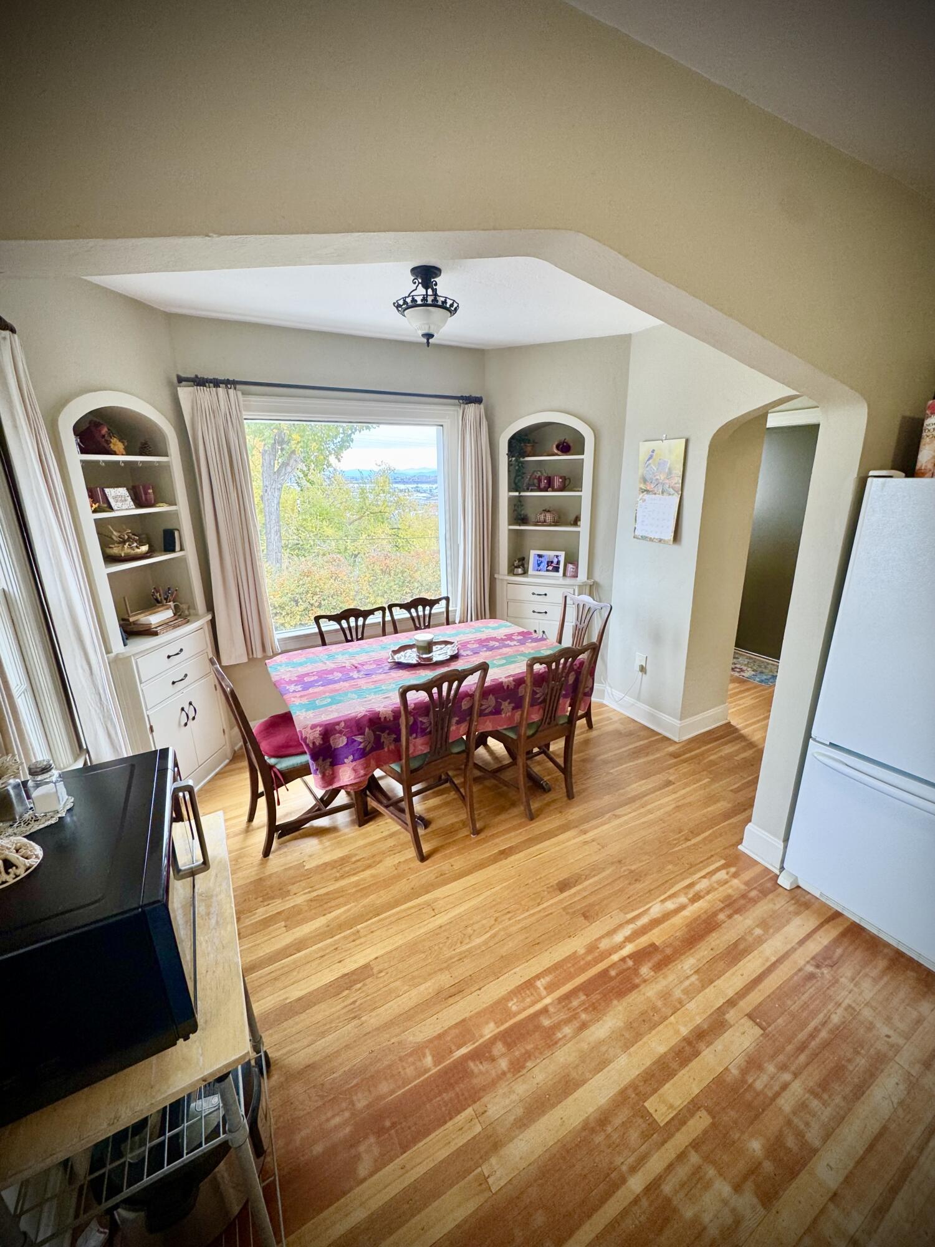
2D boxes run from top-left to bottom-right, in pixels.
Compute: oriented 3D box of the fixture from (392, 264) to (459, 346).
[{"bbox_3d":[-0.173,-1.353,2.180,0.286,0.278,0.286,-1,17,0],"label":"fixture"}]

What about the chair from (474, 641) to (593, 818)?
[{"bbox_3d":[0.332,0.500,2.728,0.475,0.910,0.520,-12,20,-31],"label":"chair"}]

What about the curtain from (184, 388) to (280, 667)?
[{"bbox_3d":[-1.339,-0.515,2.884,0.375,1.540,0.130,-11,20,-28],"label":"curtain"}]

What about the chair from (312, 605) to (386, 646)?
[{"bbox_3d":[-0.575,0.414,2.993,0.480,0.917,0.520,-11,20,-28],"label":"chair"}]

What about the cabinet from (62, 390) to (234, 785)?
[{"bbox_3d":[-1.730,-0.078,2.691,0.410,2.111,0.700,2,17,9],"label":"cabinet"}]

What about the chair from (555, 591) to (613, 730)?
[{"bbox_3d":[0.590,0.302,3.364,0.520,0.910,0.475,-12,20,-31],"label":"chair"}]

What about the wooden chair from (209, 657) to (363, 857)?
[{"bbox_3d":[-0.879,0.594,2.492,0.520,0.910,0.475,-13,20,-33],"label":"wooden chair"}]

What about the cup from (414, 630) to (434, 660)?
[{"bbox_3d":[-0.228,0.128,2.698,0.103,0.122,0.103,-1,17,0],"label":"cup"}]

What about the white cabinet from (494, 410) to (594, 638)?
[{"bbox_3d":[0.601,-0.529,3.873,0.730,2.010,0.360,4,18,15],"label":"white cabinet"}]

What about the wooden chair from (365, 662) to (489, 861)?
[{"bbox_3d":[-0.208,0.582,2.430,0.476,0.917,0.520,-12,20,-31],"label":"wooden chair"}]

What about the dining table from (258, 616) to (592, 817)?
[{"bbox_3d":[-0.224,0.535,2.868,1.570,0.750,0.970,-10,19,-27],"label":"dining table"}]

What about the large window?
[{"bbox_3d":[-0.691,-0.681,3.335,1.460,1.430,0.110,-11,20,-28],"label":"large window"}]

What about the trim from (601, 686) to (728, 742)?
[{"bbox_3d":[1.462,0.576,3.718,0.566,0.148,0.716,-10,19,-28],"label":"trim"}]

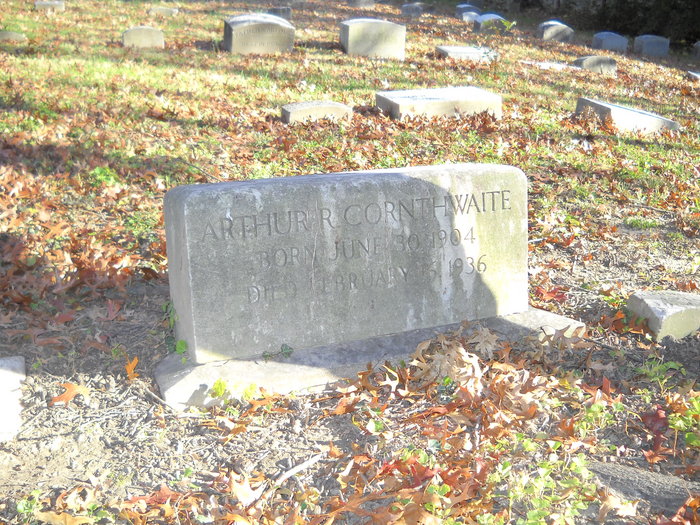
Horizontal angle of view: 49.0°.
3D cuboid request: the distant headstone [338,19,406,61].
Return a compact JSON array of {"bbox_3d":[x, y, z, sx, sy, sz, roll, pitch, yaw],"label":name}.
[{"bbox_3d":[0.257,-2.385,8.277,0.669,0.387,0.196,-1,11,-24],"label":"distant headstone"}]

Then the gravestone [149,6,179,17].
[{"bbox_3d":[-3.737,-5.039,15.427,0.560,0.182,0.200,-7,20,-21],"label":"gravestone"}]

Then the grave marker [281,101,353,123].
[{"bbox_3d":[-0.209,-0.964,4.894,0.420,0.100,0.158,-7,21,-23],"label":"grave marker"}]

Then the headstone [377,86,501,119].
[{"bbox_3d":[0.578,-1.063,5.075,0.750,0.136,0.366,-7,21,-23],"label":"headstone"}]

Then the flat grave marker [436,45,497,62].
[{"bbox_3d":[1.315,-2.398,8.807,0.620,0.169,0.333,-7,21,-23],"label":"flat grave marker"}]

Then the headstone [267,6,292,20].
[{"bbox_3d":[-1.612,-5.624,17.446,0.546,0.289,0.177,-11,21,-24],"label":"headstone"}]

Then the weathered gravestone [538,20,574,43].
[{"bbox_3d":[3.763,-4.242,14.110,0.650,0.376,0.195,-7,20,-21],"label":"weathered gravestone"}]

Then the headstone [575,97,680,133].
[{"bbox_3d":[1.828,-0.961,5.070,0.571,0.102,0.334,2,22,-24],"label":"headstone"}]

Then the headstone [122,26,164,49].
[{"bbox_3d":[-2.210,-2.398,8.211,0.418,0.211,0.150,-5,19,-23],"label":"headstone"}]

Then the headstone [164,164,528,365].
[{"bbox_3d":[0.011,-0.022,1.670,0.760,0.335,0.205,-7,9,-23],"label":"headstone"}]

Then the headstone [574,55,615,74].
[{"bbox_3d":[2.814,-2.247,8.698,0.489,0.206,0.200,4,21,-27],"label":"headstone"}]

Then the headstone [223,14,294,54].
[{"bbox_3d":[-0.903,-2.301,7.747,0.650,0.369,0.258,-7,21,-23],"label":"headstone"}]

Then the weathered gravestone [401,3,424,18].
[{"bbox_3d":[1.698,-6.909,21.071,0.590,0.408,0.202,-7,21,-23],"label":"weathered gravestone"}]

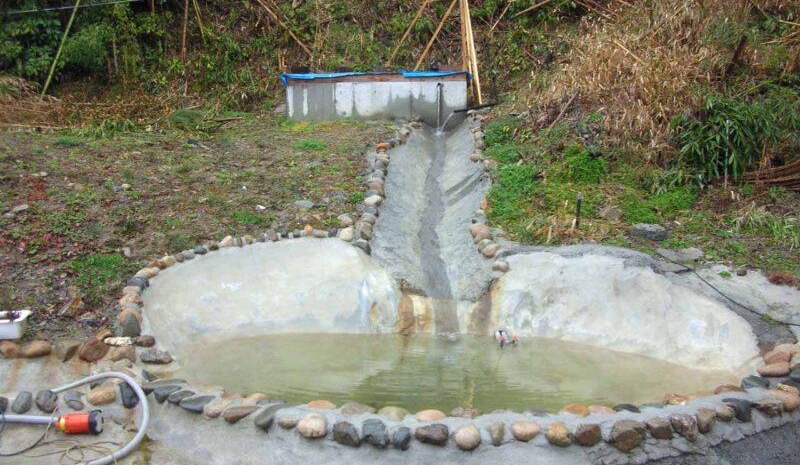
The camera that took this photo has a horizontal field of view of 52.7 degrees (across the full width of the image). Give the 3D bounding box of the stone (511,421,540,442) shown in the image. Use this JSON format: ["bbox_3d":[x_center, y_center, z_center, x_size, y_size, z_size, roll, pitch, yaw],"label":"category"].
[{"bbox_3d":[0.606,0.961,3.902,0.140,0.095,0.120,-1,6,-6],"label":"stone"}]

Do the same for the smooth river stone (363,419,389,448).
[{"bbox_3d":[-0.117,0.963,3.874,0.120,0.125,0.120,0,5,0],"label":"smooth river stone"}]

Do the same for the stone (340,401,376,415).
[{"bbox_3d":[-0.208,0.881,4.049,0.175,0.080,0.120,0,5,0],"label":"stone"}]

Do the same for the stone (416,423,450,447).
[{"bbox_3d":[0.150,0.965,3.860,0.160,0.100,0.120,0,5,0],"label":"stone"}]

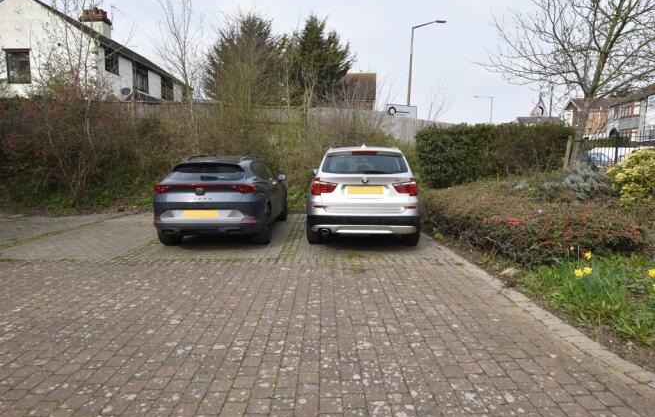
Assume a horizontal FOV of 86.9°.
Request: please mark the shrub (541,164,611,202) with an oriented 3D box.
[{"bbox_3d":[5.950,-0.580,8.300,1.650,0.950,1.400,0,6,0],"label":"shrub"}]

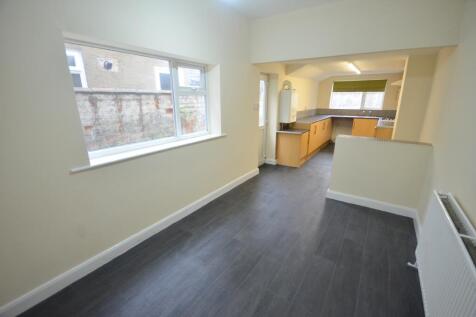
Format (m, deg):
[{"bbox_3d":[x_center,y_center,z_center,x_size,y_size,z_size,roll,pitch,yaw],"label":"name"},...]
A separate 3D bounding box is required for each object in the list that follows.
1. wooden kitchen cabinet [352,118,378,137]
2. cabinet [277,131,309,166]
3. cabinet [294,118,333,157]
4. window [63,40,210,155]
[{"bbox_3d":[3.960,-0.833,6.308,0.628,0.880,0.580,11,19,34],"label":"wooden kitchen cabinet"},{"bbox_3d":[1.255,-0.261,4.612,0.575,0.729,0.566,11,19,34],"label":"cabinet"},{"bbox_3d":[2.139,-0.690,5.799,0.580,0.869,2.470,11,19,34],"label":"cabinet"},{"bbox_3d":[-0.874,-0.617,2.155,0.069,0.938,1.587,11,19,34],"label":"window"}]

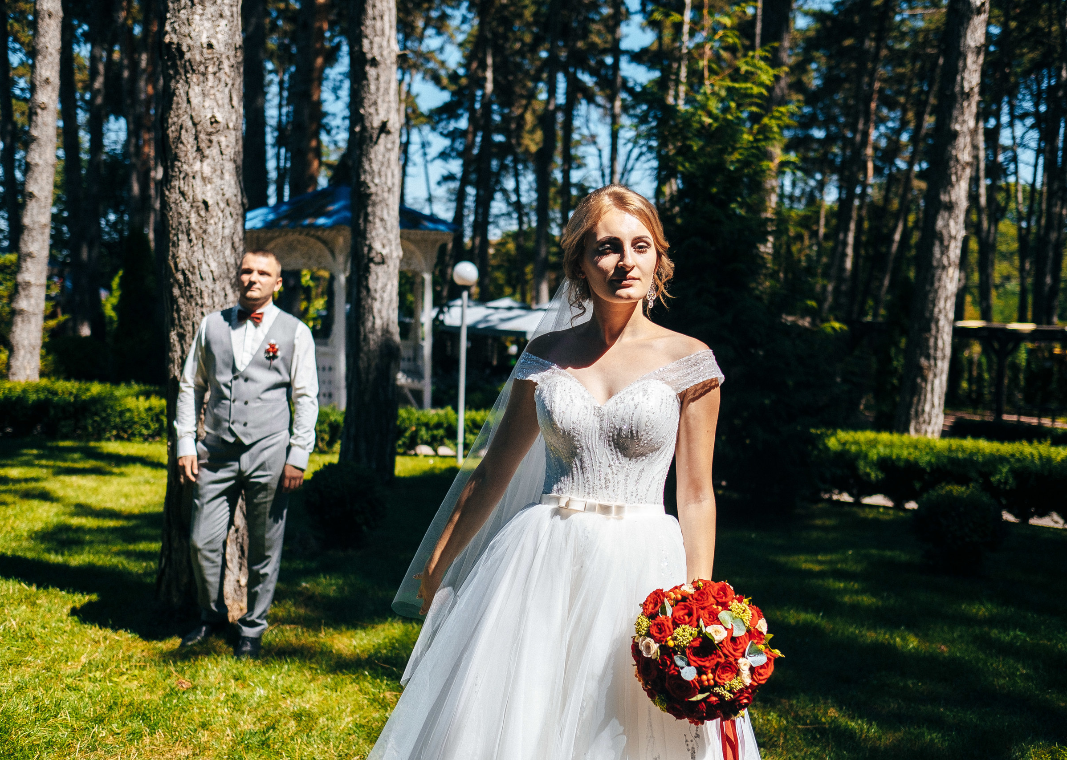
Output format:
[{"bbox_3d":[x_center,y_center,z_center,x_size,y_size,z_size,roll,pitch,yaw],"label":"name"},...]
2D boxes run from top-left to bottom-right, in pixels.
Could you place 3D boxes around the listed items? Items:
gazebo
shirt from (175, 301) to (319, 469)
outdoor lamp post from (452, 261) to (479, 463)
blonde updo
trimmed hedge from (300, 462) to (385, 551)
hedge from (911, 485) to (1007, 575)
[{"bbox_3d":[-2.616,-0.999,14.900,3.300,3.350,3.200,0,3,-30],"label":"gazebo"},{"bbox_3d":[-1.327,0.023,5.120,0.650,0.760,0.320,3,1,3],"label":"shirt"},{"bbox_3d":[-0.733,-0.193,11.700,0.270,2.130,0.270,1,3,0],"label":"outdoor lamp post"},{"bbox_3d":[0.164,-0.257,2.200,0.215,0.250,0.240,1,3,-12],"label":"blonde updo"},{"bbox_3d":[-1.270,0.829,7.400,0.545,0.570,0.545,1,3,0],"label":"trimmed hedge"},{"bbox_3d":[2.673,0.935,6.950,0.560,0.540,0.560,1,3,0],"label":"hedge"}]

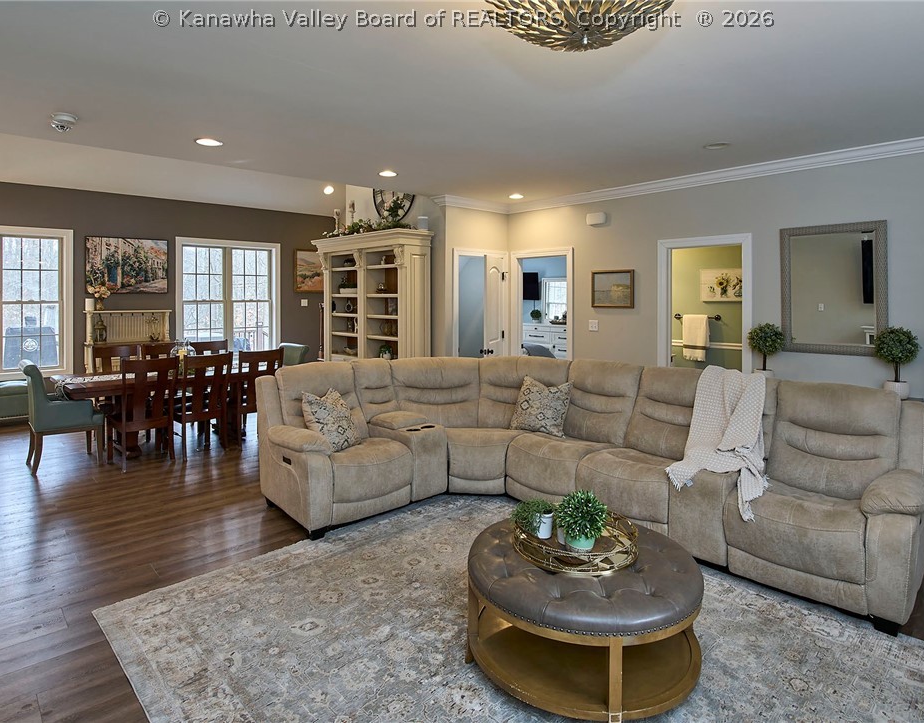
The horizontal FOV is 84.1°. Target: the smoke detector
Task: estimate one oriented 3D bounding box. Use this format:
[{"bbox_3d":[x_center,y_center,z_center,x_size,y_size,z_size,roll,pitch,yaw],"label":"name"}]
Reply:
[{"bbox_3d":[-2.590,-1.555,3.330,0.145,0.075,0.145,-5,7,-44],"label":"smoke detector"}]

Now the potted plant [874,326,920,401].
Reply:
[{"bbox_3d":[3.230,0.005,3.820,0.270,0.540,0.270,5,7,44],"label":"potted plant"}]

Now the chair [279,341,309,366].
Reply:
[{"bbox_3d":[-2.200,0.315,6.060,0.640,0.990,0.580,-4,7,-40],"label":"chair"}]

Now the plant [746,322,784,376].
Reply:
[{"bbox_3d":[2.521,-0.073,4.274,0.318,0.502,0.318,4,6,43],"label":"plant"}]

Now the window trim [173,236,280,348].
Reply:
[{"bbox_3d":[-3.905,-0.998,8.677,1.722,2.081,0.133,-4,6,-40],"label":"window trim"}]

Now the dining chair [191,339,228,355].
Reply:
[{"bbox_3d":[-3.177,0.277,6.560,0.471,1.045,0.533,-4,6,-41],"label":"dining chair"}]

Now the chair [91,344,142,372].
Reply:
[{"bbox_3d":[-3.770,0.353,5.680,0.460,1.010,0.520,-5,7,-43],"label":"chair"}]

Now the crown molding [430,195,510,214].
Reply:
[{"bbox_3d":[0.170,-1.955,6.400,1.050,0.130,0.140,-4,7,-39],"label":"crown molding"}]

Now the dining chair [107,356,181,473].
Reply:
[{"bbox_3d":[-3.030,0.452,4.890,0.460,1.010,0.520,-5,7,-43],"label":"dining chair"}]

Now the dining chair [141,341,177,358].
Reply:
[{"bbox_3d":[-3.659,0.317,6.263,0.471,1.045,0.533,-4,6,-41],"label":"dining chair"}]

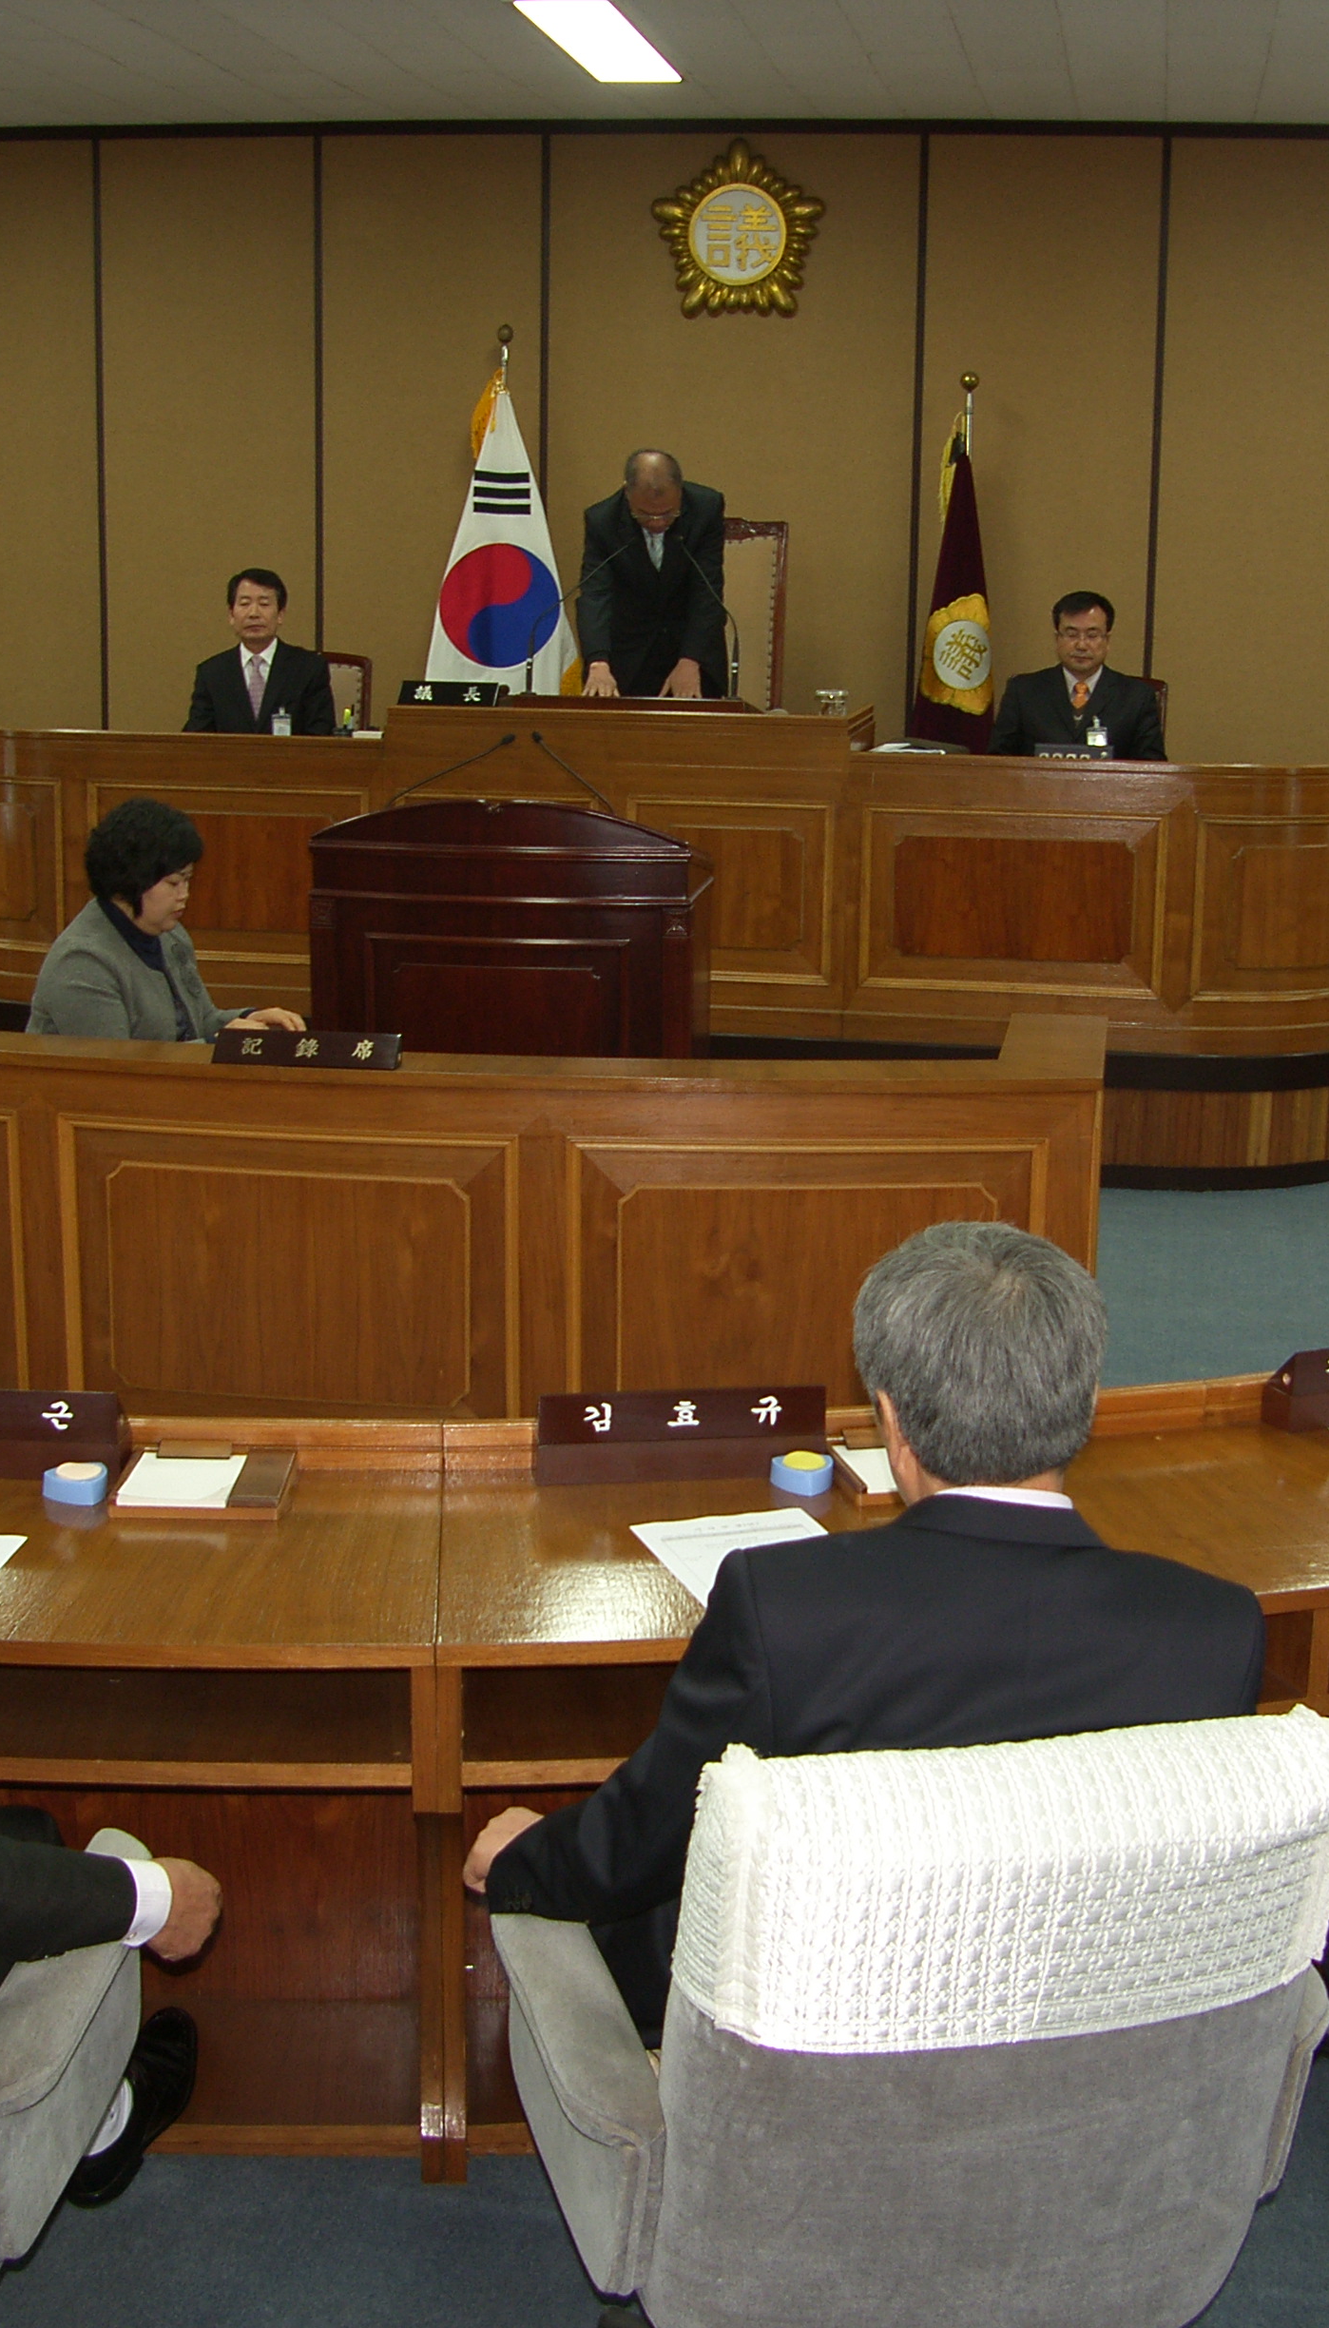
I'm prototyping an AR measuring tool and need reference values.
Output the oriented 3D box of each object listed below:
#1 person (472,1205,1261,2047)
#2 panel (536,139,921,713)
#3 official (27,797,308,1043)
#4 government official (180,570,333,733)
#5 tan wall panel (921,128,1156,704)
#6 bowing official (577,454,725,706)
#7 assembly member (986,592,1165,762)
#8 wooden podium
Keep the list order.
[{"bbox_3d":[0.094,0.594,2.209,0.570,1.230,0.820,-2,14,-11],"label":"person"},{"bbox_3d":[0.246,-2.595,9.620,1.390,2.533,0.040,3,13,7],"label":"panel"},{"bbox_3d":[-1.032,-0.152,5.305,0.660,1.220,0.480,4,13,15],"label":"official"},{"bbox_3d":[-1.441,-1.450,8.967,0.540,1.300,0.720,3,12,7],"label":"government official"},{"bbox_3d":[1.383,-2.519,9.416,0.864,2.554,0.050,3,12,7],"label":"tan wall panel"},{"bbox_3d":[-0.062,-1.550,8.403,0.500,1.620,0.600,4,13,10],"label":"bowing official"},{"bbox_3d":[1.245,-1.093,7.654,0.550,1.270,0.760,3,13,7],"label":"assembly member"},{"bbox_3d":[-0.346,-0.281,6.063,0.880,1.180,0.540,3,12,7],"label":"wooden podium"}]

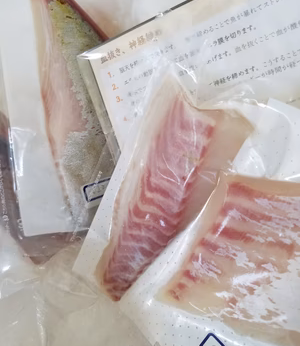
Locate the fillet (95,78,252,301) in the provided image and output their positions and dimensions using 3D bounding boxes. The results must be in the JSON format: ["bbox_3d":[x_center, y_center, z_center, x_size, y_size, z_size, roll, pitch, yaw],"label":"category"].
[{"bbox_3d":[0.013,0.009,0.217,0.076,0.029,0.165,26,76,7],"label":"fillet"}]

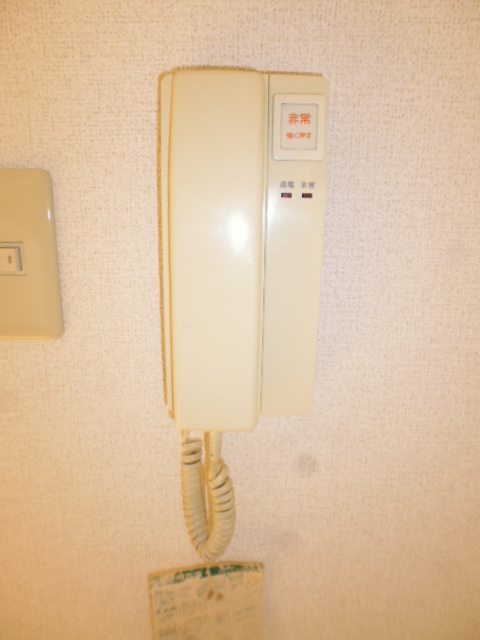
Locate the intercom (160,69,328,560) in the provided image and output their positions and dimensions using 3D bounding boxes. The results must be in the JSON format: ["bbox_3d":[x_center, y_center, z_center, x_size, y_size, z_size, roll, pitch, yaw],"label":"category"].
[{"bbox_3d":[0.001,0.016,0.298,0.100,0.334,0.060,1,12,-2],"label":"intercom"}]

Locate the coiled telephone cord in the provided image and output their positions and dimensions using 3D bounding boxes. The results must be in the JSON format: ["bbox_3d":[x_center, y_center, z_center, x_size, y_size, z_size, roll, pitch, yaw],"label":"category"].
[{"bbox_3d":[-0.023,0.127,0.323,0.040,0.105,0.036,1,12,-2],"label":"coiled telephone cord"}]

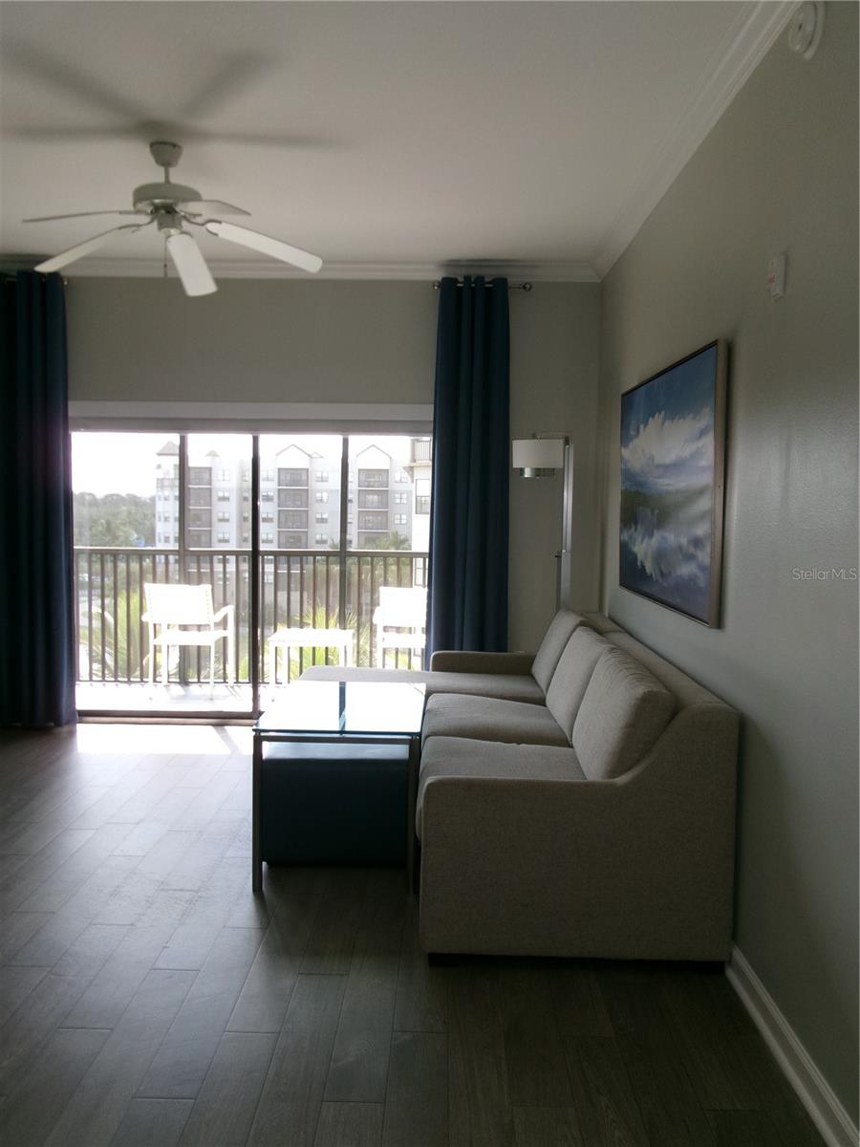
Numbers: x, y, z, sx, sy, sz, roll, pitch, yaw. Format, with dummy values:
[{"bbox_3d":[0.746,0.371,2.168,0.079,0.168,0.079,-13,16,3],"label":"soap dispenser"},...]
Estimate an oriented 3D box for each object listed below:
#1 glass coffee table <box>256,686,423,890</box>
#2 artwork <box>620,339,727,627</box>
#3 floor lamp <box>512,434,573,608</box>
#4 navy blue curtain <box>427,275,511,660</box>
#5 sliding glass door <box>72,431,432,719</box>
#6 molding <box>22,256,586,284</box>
[{"bbox_3d":[-0.341,0.852,3.931,0.634,0.620,0.978,1,4,1],"label":"glass coffee table"},{"bbox_3d":[0.961,-0.356,3.833,0.040,0.941,1.580,1,4,1],"label":"artwork"},{"bbox_3d":[0.657,0.116,5.508,0.382,1.867,0.309,1,4,1],"label":"floor lamp"},{"bbox_3d":[0.235,-0.381,5.574,0.492,2.749,0.125,1,4,1],"label":"navy blue curtain"},{"bbox_3d":[-1.165,0.005,5.974,2.367,1.940,0.118,1,4,1],"label":"sliding glass door"},{"bbox_3d":[-0.794,-1.813,5.525,3.631,0.103,0.103,1,4,1],"label":"molding"}]

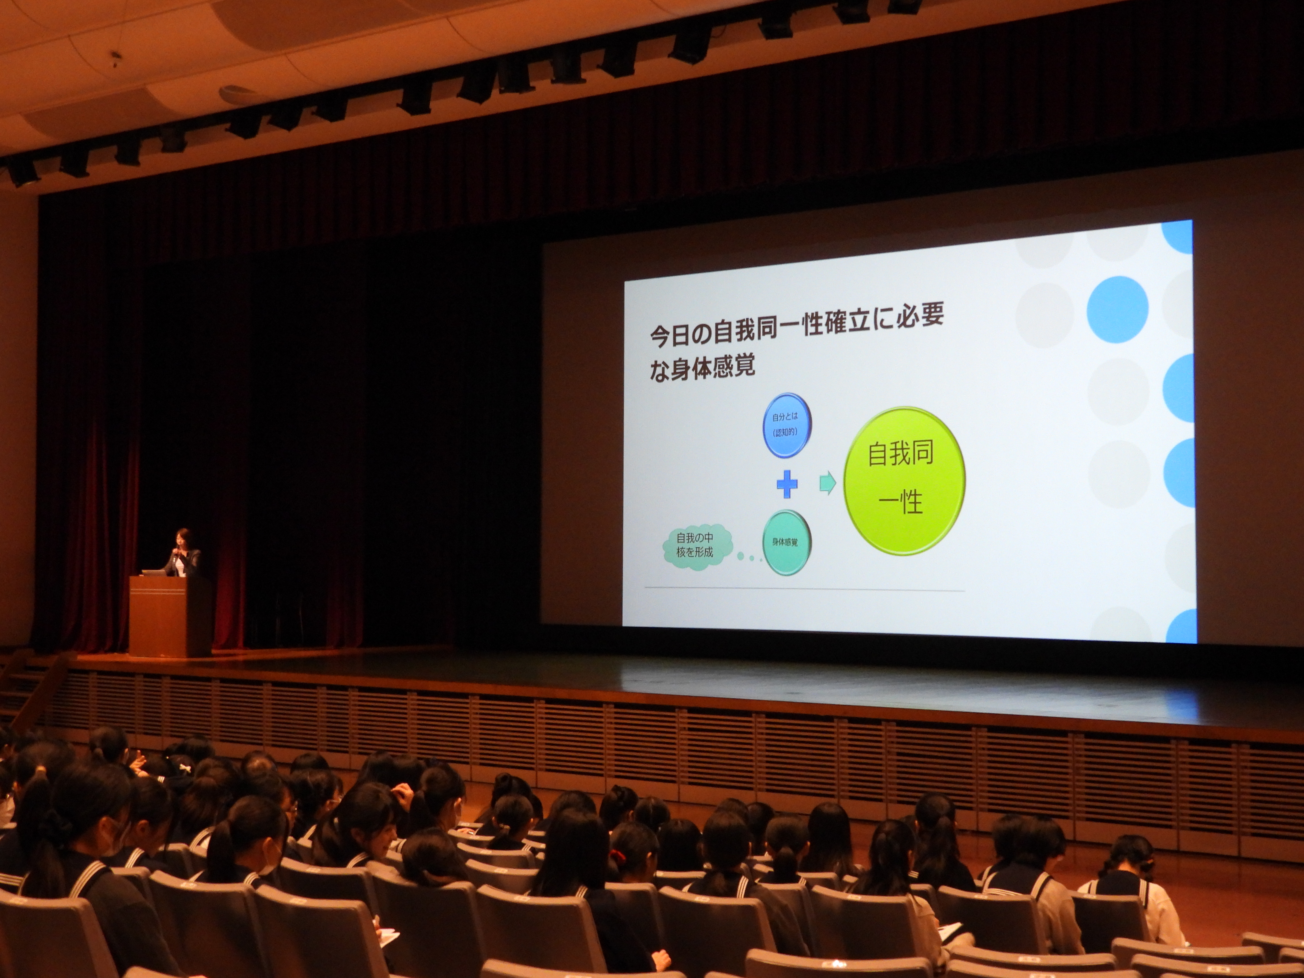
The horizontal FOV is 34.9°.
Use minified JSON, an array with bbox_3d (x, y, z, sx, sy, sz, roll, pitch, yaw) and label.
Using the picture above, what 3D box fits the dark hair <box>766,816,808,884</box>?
[{"bbox_3d":[0.571,1.529,8.769,0.180,0.270,0.240,0,-2,4],"label":"dark hair"}]

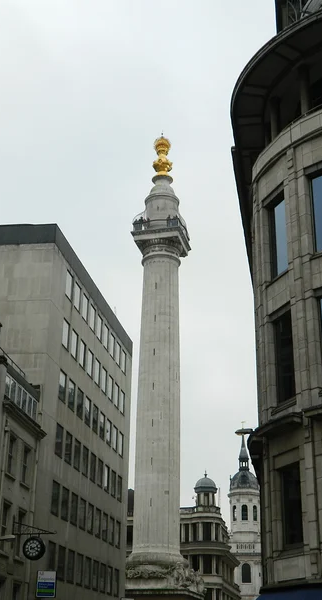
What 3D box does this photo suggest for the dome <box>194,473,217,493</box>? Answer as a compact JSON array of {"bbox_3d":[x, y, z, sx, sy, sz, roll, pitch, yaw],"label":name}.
[{"bbox_3d":[5.645,22.867,101.242,2.950,2.650,2.950,0,-24,3],"label":"dome"}]

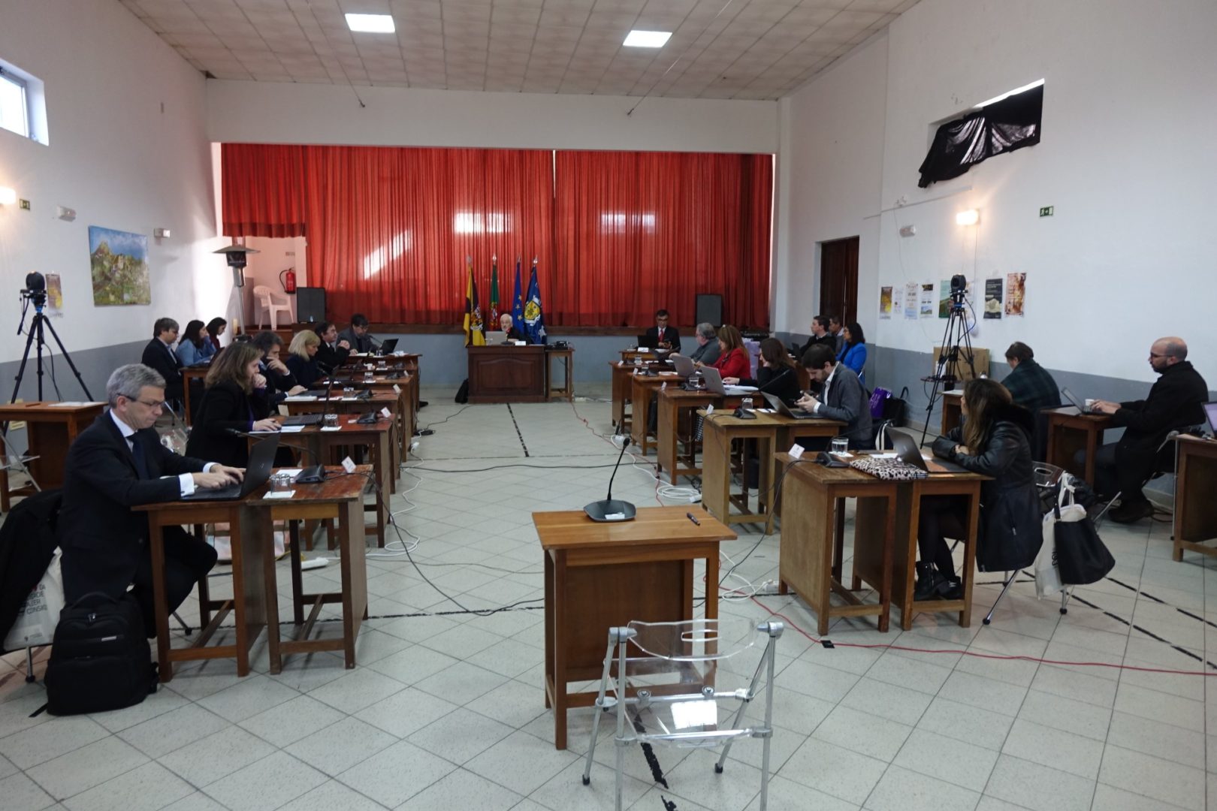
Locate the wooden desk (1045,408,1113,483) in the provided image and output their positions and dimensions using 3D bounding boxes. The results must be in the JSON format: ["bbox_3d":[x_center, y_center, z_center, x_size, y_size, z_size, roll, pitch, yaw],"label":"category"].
[{"bbox_3d":[3.680,0.440,6.129,0.680,0.757,0.460,-3,8,-23],"label":"wooden desk"}]

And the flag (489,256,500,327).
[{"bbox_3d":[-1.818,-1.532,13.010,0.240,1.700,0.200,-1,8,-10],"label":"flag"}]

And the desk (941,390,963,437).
[{"bbox_3d":[3.311,0.291,7.152,0.690,0.770,0.450,-4,9,-28],"label":"desk"}]

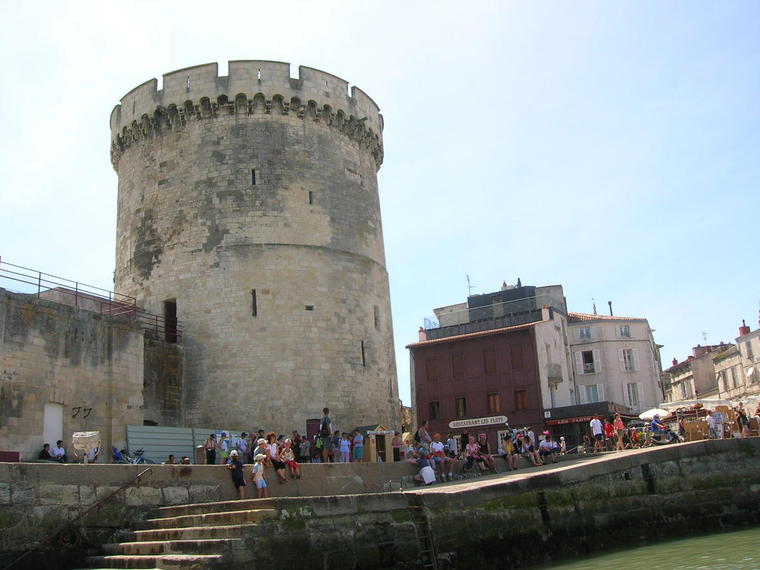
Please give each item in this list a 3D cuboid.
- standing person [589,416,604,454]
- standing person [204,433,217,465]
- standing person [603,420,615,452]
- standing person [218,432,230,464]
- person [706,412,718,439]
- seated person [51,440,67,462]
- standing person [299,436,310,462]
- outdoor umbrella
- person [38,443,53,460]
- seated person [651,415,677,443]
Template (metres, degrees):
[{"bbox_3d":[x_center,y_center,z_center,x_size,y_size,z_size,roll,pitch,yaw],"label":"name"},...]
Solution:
[{"bbox_3d":[10.084,6.908,34.500,0.550,1.750,0.350,-5,-12,6],"label":"standing person"},{"bbox_3d":[-7.071,7.043,31.166,0.360,1.700,0.500,-12,-16,29],"label":"standing person"},{"bbox_3d":[10.301,6.763,33.307,0.350,1.550,0.500,-12,-16,29],"label":"standing person"},{"bbox_3d":[-6.405,6.938,30.800,0.340,1.650,0.460,-13,-15,39],"label":"standing person"},{"bbox_3d":[20.583,8.633,46.000,0.360,1.680,0.500,7,-16,-40],"label":"person"},{"bbox_3d":[-11.545,6.220,26.800,0.750,1.250,0.520,-8,-13,22],"label":"seated person"},{"bbox_3d":[-3.263,7.366,32.534,0.340,1.500,0.460,8,-18,-39],"label":"standing person"},{"bbox_3d":[19.207,9.791,52.000,2.100,2.350,2.100,-3,-12,0],"label":"outdoor umbrella"},{"bbox_3d":[-11.016,5.728,24.565,0.750,1.050,0.500,-6,-14,10],"label":"person"},{"bbox_3d":[12.673,6.441,33.093,1.000,1.360,0.580,-2,-14,-5],"label":"seated person"}]

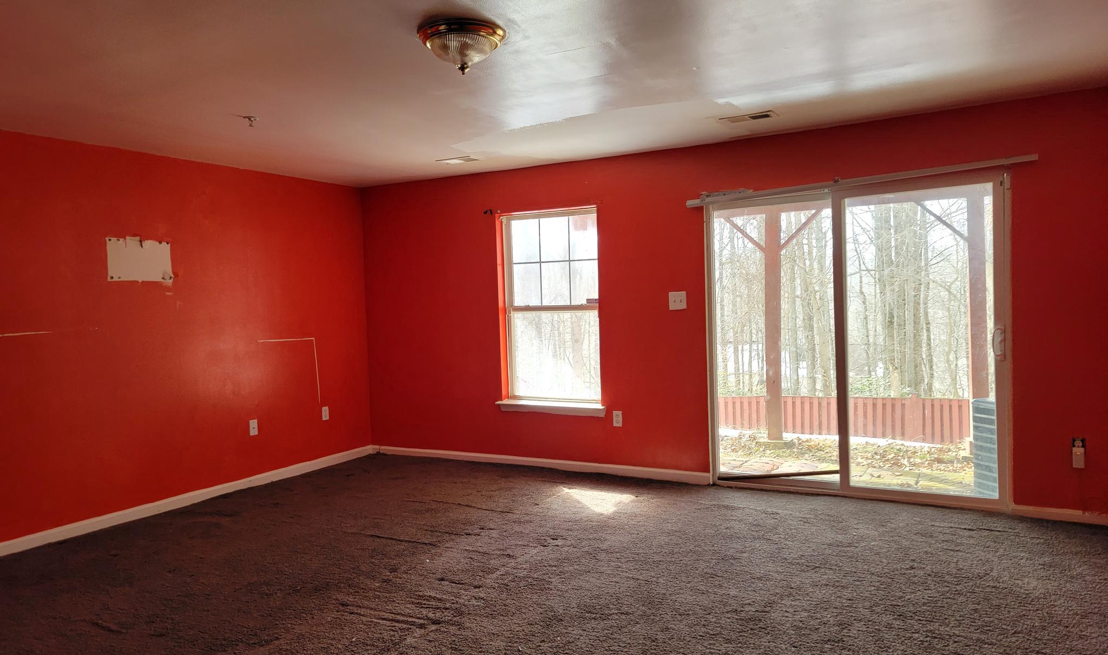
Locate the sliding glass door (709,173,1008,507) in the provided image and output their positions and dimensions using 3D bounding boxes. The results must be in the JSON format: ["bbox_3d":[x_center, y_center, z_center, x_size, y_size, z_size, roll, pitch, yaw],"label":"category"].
[{"bbox_3d":[1.912,0.104,5.023,1.830,2.000,0.120,-1,2,29],"label":"sliding glass door"}]

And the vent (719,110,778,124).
[{"bbox_3d":[1.180,-1.265,4.665,0.345,0.020,0.175,-1,2,29],"label":"vent"}]

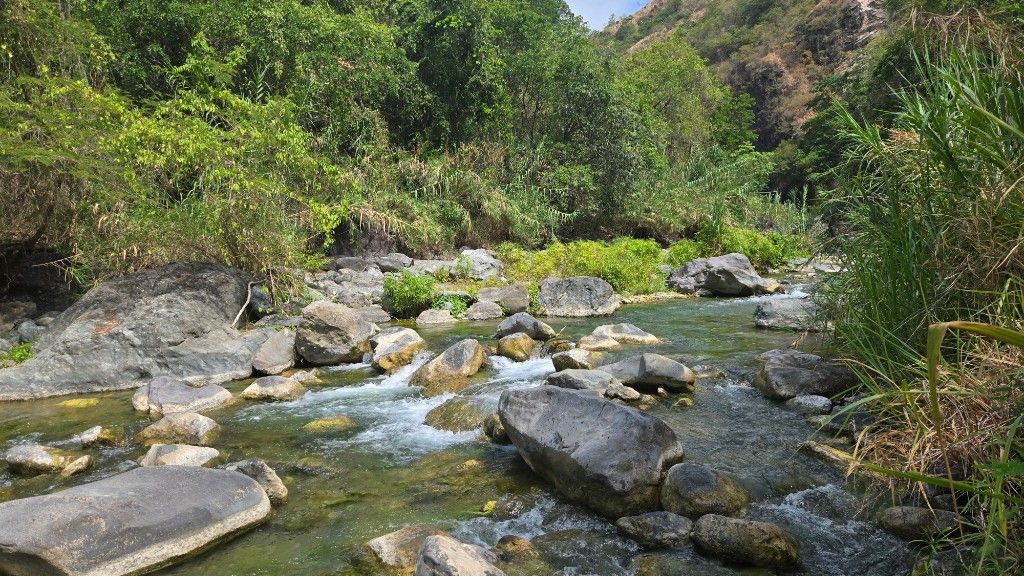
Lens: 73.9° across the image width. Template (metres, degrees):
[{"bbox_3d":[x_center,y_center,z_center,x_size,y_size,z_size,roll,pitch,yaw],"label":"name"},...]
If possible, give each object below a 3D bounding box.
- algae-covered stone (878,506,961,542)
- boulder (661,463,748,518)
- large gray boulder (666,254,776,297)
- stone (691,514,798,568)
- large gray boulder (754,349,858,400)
[{"bbox_3d":[2.330,1.360,3.850,0.460,0.180,0.300,0,5,5],"label":"algae-covered stone"},{"bbox_3d":[1.333,1.415,4.732,0.585,0.351,0.489,1,5,15],"label":"boulder"},{"bbox_3d":[5.052,-0.319,16.300,2.677,1.053,1.740,1,5,10],"label":"large gray boulder"},{"bbox_3d":[1.361,1.491,4.004,0.598,0.254,0.374,2,5,20],"label":"stone"},{"bbox_3d":[3.032,0.898,7.000,1.001,0.514,0.751,1,5,10],"label":"large gray boulder"}]

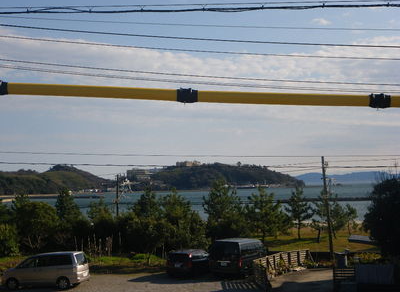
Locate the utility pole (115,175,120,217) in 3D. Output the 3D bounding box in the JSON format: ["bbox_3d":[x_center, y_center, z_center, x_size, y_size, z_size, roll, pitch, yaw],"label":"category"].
[{"bbox_3d":[-11.197,7.284,97.807,0.400,6.782,0.300,-1,-3,0],"label":"utility pole"}]

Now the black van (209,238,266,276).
[{"bbox_3d":[2.409,6.195,40.229,1.790,1.920,4.720,-3,-4,25],"label":"black van"}]

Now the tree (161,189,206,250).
[{"bbox_3d":[-1.377,5.650,54.754,3.354,4.795,3.354,-1,-3,0],"label":"tree"}]

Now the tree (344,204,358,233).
[{"bbox_3d":[14.389,7.070,68.475,1.337,2.954,1.337,-1,-3,0],"label":"tree"}]

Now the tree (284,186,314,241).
[{"bbox_3d":[9.003,6.077,65.268,2.728,4.765,2.728,-1,-3,0],"label":"tree"}]

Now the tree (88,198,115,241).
[{"bbox_3d":[-8.530,6.561,61.888,2.156,4.045,2.156,-1,-3,0],"label":"tree"}]

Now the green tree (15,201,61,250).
[{"bbox_3d":[-12.743,6.302,56.134,3.597,4.059,3.597,-1,-3,0],"label":"green tree"}]

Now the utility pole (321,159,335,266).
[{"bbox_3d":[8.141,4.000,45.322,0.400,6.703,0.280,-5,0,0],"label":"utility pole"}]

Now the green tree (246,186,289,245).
[{"bbox_3d":[5.581,5.799,59.826,3.583,4.824,3.583,-1,-3,0],"label":"green tree"}]

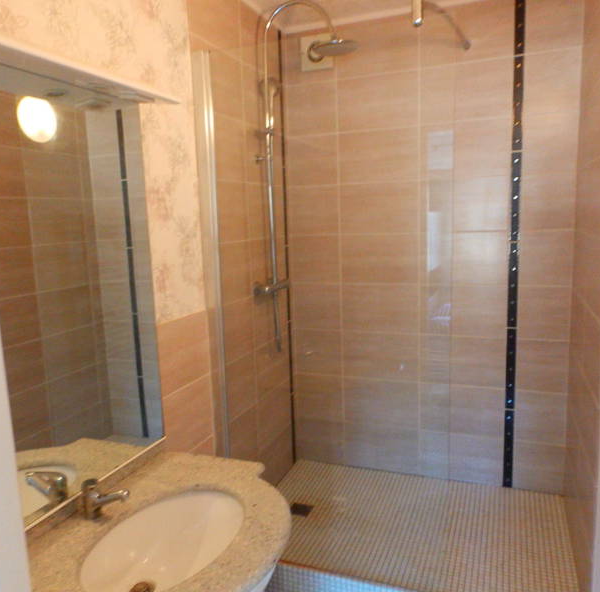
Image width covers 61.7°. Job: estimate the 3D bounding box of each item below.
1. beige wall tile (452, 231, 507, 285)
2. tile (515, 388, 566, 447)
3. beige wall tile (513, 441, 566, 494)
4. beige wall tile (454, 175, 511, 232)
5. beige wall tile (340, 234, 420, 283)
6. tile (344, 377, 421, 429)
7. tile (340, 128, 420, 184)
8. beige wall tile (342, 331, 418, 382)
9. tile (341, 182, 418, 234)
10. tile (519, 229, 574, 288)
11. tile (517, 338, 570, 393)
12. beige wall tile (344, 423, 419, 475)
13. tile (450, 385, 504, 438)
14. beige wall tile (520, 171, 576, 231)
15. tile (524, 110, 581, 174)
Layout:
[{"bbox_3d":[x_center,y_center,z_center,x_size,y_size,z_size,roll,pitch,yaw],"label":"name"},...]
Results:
[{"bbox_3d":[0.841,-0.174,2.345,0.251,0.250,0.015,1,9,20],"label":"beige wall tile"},{"bbox_3d":[1.133,0.577,2.373,0.218,0.250,0.010,1,9,20],"label":"tile"},{"bbox_3d":[1.144,0.827,2.415,0.220,0.248,0.010,1,9,20],"label":"beige wall tile"},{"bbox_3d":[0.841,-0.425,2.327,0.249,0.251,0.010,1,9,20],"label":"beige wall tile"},{"bbox_3d":[0.402,-0.184,2.528,0.398,0.250,0.010,1,9,20],"label":"beige wall tile"},{"bbox_3d":[0.424,0.559,2.618,0.395,0.250,0.015,1,9,20],"label":"tile"},{"bbox_3d":[0.379,-0.676,2.433,0.395,0.250,0.015,1,9,20],"label":"tile"},{"bbox_3d":[0.419,0.315,2.605,0.396,0.251,0.010,1,9,20],"label":"beige wall tile"},{"bbox_3d":[0.393,-0.434,2.492,0.398,0.250,0.010,1,9,20],"label":"tile"},{"bbox_3d":[1.109,-0.170,2.268,0.220,0.251,0.010,1,9,20],"label":"tile"},{"bbox_3d":[1.125,0.328,2.337,0.218,0.250,0.010,1,9,20],"label":"tile"},{"bbox_3d":[0.433,0.806,2.655,0.395,0.250,0.015,1,9,20],"label":"beige wall tile"},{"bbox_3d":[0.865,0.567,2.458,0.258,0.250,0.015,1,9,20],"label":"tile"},{"bbox_3d":[1.100,-0.420,2.231,0.220,0.251,0.010,1,9,20],"label":"beige wall tile"},{"bbox_3d":[1.083,-0.663,2.176,0.221,0.250,0.015,1,9,20],"label":"tile"}]

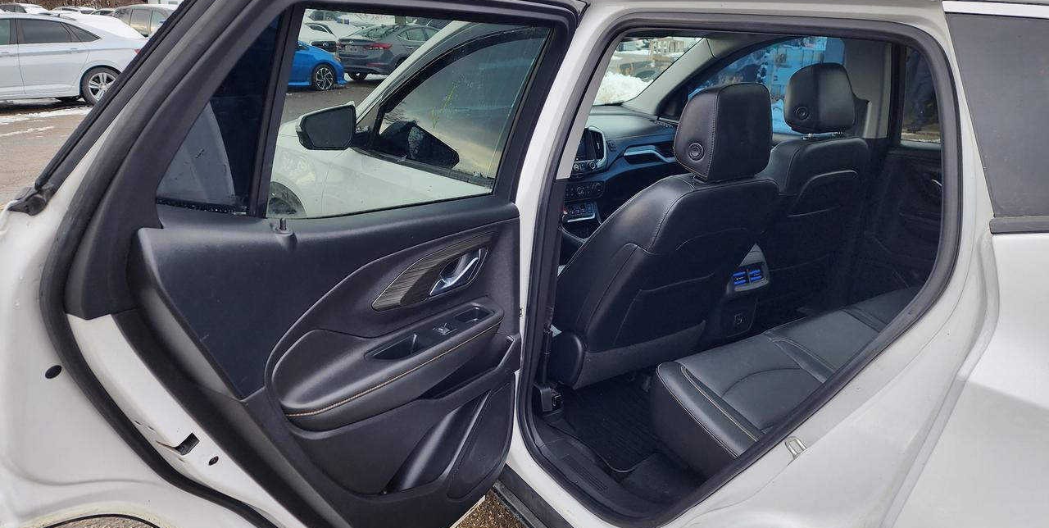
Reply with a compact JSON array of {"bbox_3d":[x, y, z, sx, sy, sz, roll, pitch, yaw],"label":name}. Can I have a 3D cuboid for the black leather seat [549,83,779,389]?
[{"bbox_3d":[0.293,-0.101,2.147,0.530,0.960,0.850,-11,23,-33],"label":"black leather seat"}]

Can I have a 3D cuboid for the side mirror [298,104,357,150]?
[{"bbox_3d":[-0.732,-0.506,2.536,0.213,0.160,0.150,-11,23,-33],"label":"side mirror"}]

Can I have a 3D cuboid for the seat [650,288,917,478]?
[{"bbox_3d":[1.010,0.348,1.896,1.280,0.400,0.610,-11,23,-33],"label":"seat"}]

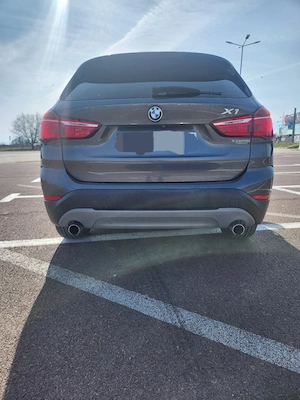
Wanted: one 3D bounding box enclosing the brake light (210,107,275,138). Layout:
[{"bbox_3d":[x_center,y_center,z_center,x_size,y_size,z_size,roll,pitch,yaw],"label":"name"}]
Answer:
[{"bbox_3d":[0.610,-0.493,1.779,0.450,0.205,0.200,0,11,2],"label":"brake light"}]

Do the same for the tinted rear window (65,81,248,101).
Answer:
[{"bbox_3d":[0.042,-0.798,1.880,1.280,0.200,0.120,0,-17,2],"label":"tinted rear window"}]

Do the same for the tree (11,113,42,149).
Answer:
[{"bbox_3d":[-21.027,-11.941,46.000,6.000,6.200,5.200,-1,11,0],"label":"tree"}]

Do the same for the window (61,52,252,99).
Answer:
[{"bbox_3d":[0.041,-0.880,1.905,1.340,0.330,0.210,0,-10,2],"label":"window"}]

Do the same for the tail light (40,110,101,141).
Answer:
[{"bbox_3d":[-0.540,-0.486,1.799,0.450,0.205,0.200,0,11,2],"label":"tail light"}]

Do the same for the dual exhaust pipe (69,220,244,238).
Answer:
[{"bbox_3d":[0.049,0.188,1.842,1.200,0.100,0.150,0,11,2],"label":"dual exhaust pipe"}]

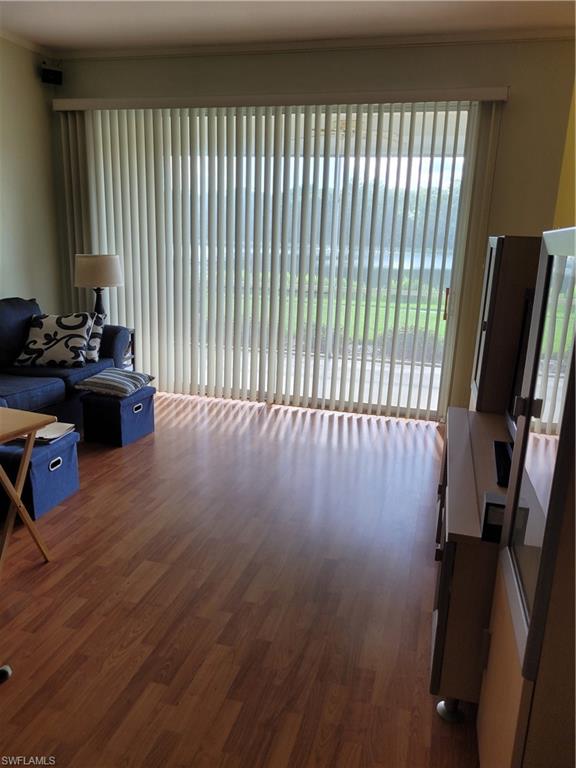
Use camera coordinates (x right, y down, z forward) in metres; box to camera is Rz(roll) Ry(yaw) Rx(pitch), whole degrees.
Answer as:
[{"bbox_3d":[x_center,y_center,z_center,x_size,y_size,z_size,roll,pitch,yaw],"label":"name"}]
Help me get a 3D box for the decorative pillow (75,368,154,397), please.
[{"bbox_3d":[-1.233,-0.029,4.139,0.426,0.125,0.426,9,16,25],"label":"decorative pillow"}]

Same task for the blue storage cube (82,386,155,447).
[{"bbox_3d":[-1.222,0.207,4.181,0.361,0.353,0.361,9,16,25],"label":"blue storage cube"}]

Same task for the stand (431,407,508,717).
[{"bbox_3d":[0.864,0.614,2.291,0.537,0.651,1.299,6,15,14],"label":"stand"}]

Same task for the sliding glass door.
[{"bbox_3d":[-0.312,-0.988,4.767,3.377,2.388,0.100,6,15,14],"label":"sliding glass door"}]

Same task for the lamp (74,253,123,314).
[{"bbox_3d":[-1.555,-0.758,4.741,0.376,0.602,0.376,6,15,14],"label":"lamp"}]

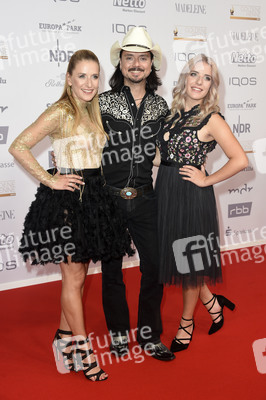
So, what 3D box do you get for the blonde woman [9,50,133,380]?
[{"bbox_3d":[-0.331,0.073,2.964,0.620,1.735,0.480,-7,13,-31],"label":"blonde woman"}]

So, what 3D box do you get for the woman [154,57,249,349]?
[{"bbox_3d":[0.391,0.015,3.230,0.550,1.730,0.420,7,13,36],"label":"woman"}]

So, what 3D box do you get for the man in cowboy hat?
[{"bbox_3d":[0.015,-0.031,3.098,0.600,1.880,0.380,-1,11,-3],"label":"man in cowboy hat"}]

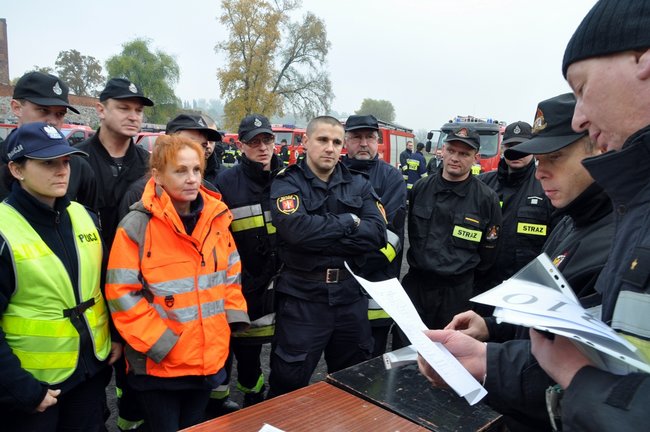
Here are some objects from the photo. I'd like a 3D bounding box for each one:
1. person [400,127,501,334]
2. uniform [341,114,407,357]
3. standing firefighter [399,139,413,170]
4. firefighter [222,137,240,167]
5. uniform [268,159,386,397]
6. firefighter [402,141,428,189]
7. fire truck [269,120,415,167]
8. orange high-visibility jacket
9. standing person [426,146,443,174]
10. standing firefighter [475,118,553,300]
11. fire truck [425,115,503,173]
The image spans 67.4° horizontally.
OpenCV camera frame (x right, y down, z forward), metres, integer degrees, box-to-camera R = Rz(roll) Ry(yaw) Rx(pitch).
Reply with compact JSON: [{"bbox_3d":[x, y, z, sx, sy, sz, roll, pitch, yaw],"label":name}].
[{"bbox_3d":[0.673,0.390,2.678,0.530,1.750,0.380,5,9,27],"label":"person"},{"bbox_3d":[0.216,0.320,2.952,0.560,1.800,0.380,1,8,0],"label":"uniform"},{"bbox_3d":[2.017,-0.908,11.985,0.520,1.800,0.360,-5,10,-36],"label":"standing firefighter"},{"bbox_3d":[-3.015,-1.501,15.749,0.550,1.800,0.380,1,8,0],"label":"firefighter"},{"bbox_3d":[0.004,0.513,2.343,0.560,1.520,0.400,-1,8,-14],"label":"uniform"},{"bbox_3d":[2.092,-0.697,11.308,0.560,1.470,0.380,4,9,23],"label":"firefighter"},{"bbox_3d":[1.582,-2.251,18.160,2.450,2.750,7.600,3,8,17],"label":"fire truck"},{"bbox_3d":[-0.580,0.220,1.920,0.540,0.760,0.350,-5,10,-38],"label":"orange high-visibility jacket"},{"bbox_3d":[2.907,-0.900,12.489,0.520,1.670,0.360,1,8,3],"label":"standing person"},{"bbox_3d":[1.077,0.348,2.873,0.540,1.790,0.380,4,9,25],"label":"standing firefighter"},{"bbox_3d":[7.143,-3.023,23.191,2.500,3.050,7.300,4,8,21],"label":"fire truck"}]

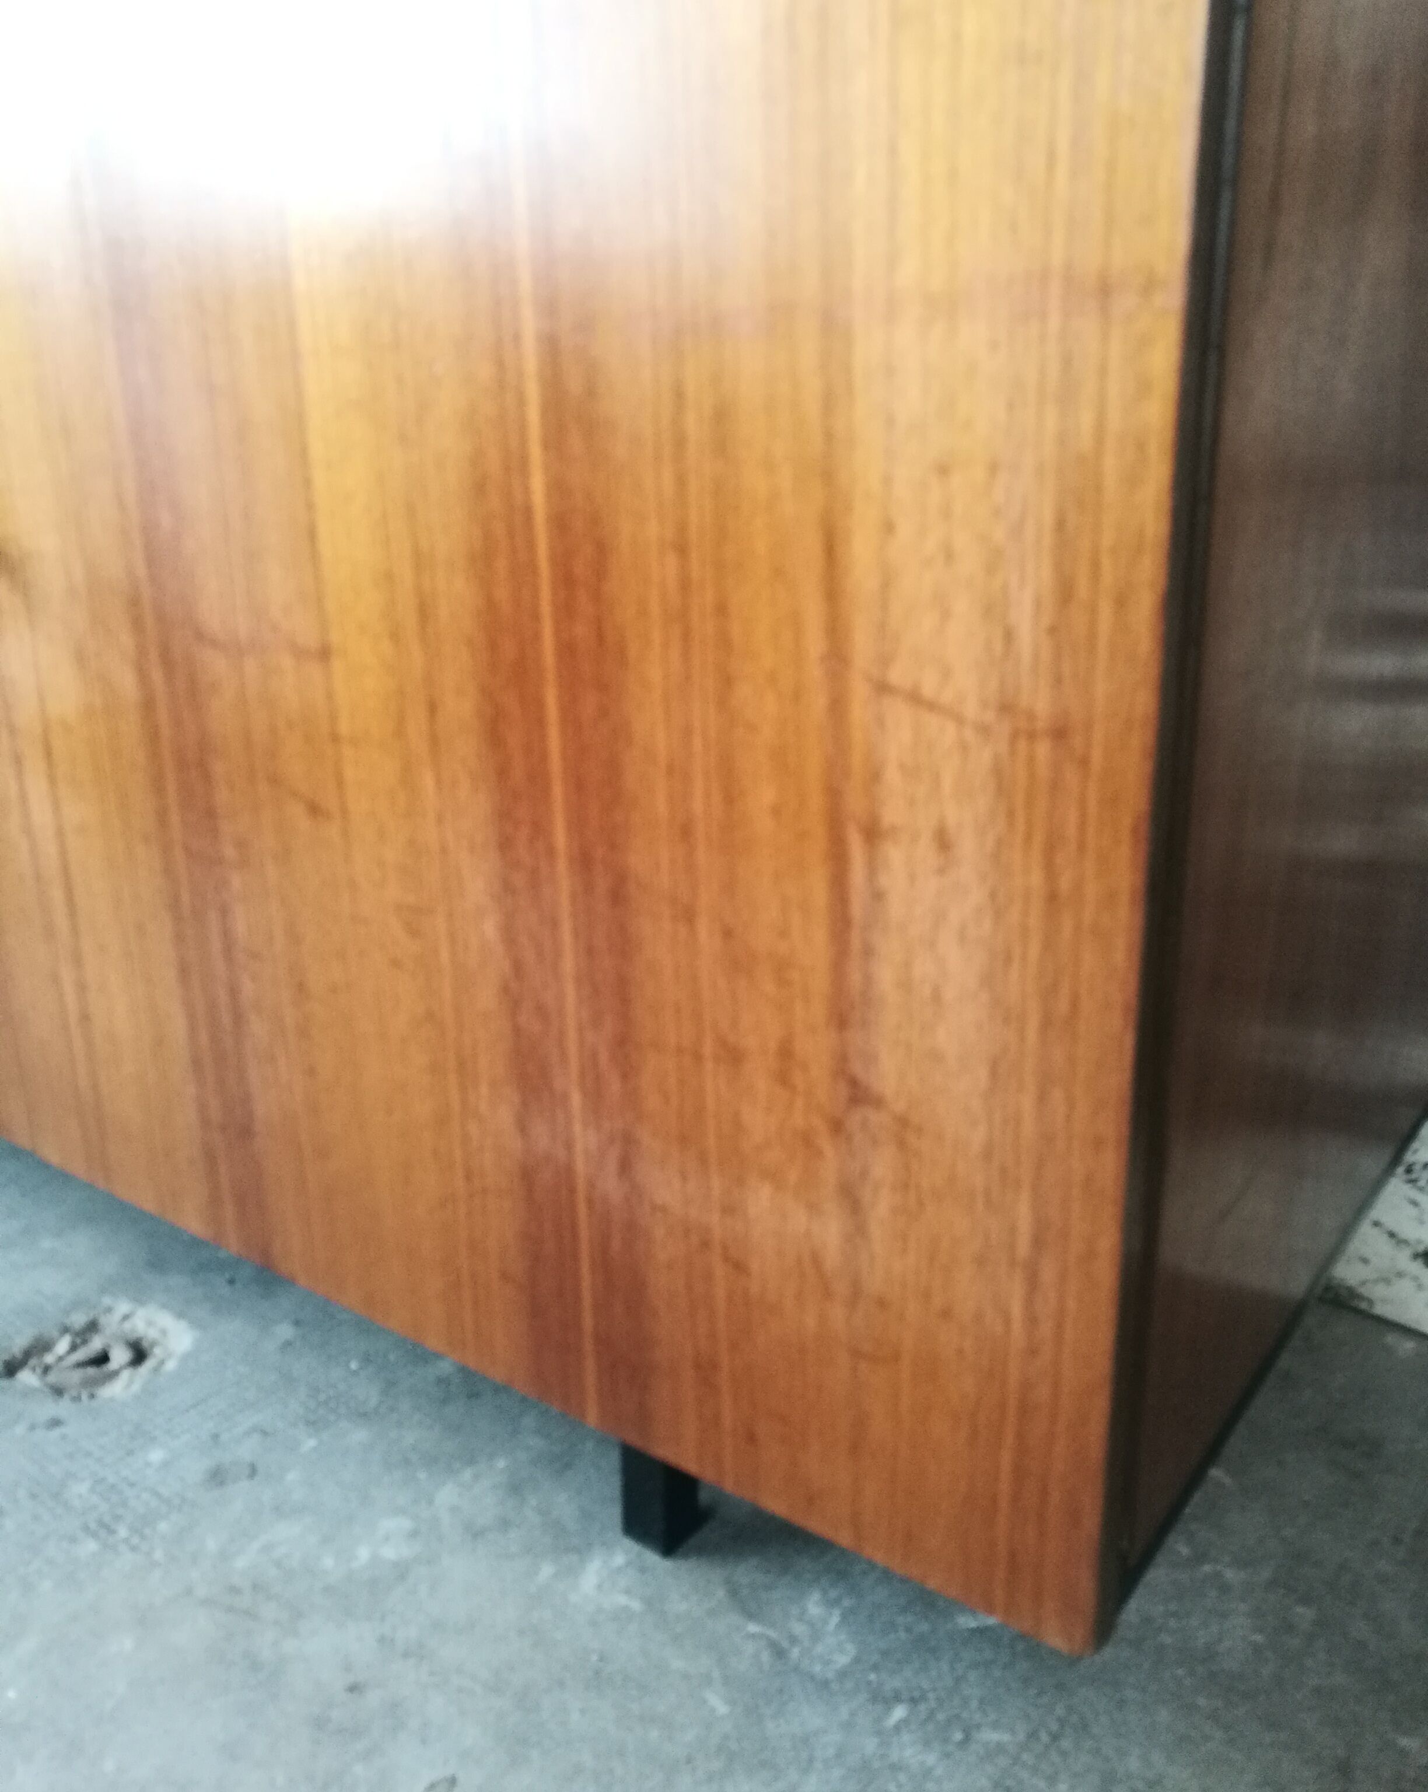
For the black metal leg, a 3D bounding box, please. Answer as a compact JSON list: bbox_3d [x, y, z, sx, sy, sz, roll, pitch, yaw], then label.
[{"bbox_3d":[-0.030,0.290,0.776,0.029,0.100,0.029,11,22,34],"label":"black metal leg"}]

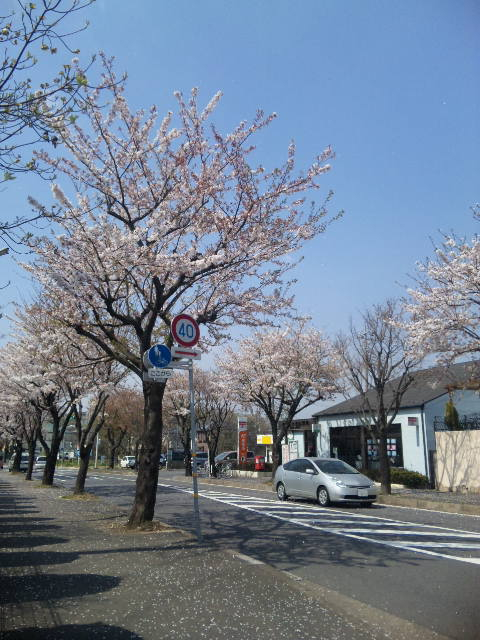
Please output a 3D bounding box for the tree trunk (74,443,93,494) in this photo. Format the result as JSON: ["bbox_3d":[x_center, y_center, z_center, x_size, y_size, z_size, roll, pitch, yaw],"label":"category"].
[{"bbox_3d":[-6.392,6.005,21.787,0.580,2.000,0.520,7,-16,-24],"label":"tree trunk"}]

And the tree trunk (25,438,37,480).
[{"bbox_3d":[-11.977,7.914,30.701,0.400,2.426,0.400,6,-15,-24],"label":"tree trunk"}]

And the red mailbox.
[{"bbox_3d":[1.264,9.515,34.728,0.520,1.340,0.480,6,-15,-24],"label":"red mailbox"}]

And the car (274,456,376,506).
[{"bbox_3d":[2.817,5.491,18.312,1.725,1.490,4.445,7,-16,-24],"label":"car"}]

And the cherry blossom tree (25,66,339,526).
[{"bbox_3d":[-1.398,-0.925,12.831,7.400,11.000,7.000,7,-16,-24],"label":"cherry blossom tree"}]

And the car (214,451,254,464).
[{"bbox_3d":[-0.568,11.531,43.502,1.730,1.700,4.500,-12,-19,40],"label":"car"}]

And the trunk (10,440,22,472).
[{"bbox_3d":[-19.990,12.265,47.944,0.850,2.800,0.800,7,-16,-24],"label":"trunk"}]

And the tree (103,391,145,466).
[{"bbox_3d":[-12.638,11.732,58.231,5.300,8.577,5.300,0,-14,0],"label":"tree"}]

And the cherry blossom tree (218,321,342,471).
[{"bbox_3d":[2.289,4.438,29.524,6.600,8.800,6.500,0,-14,0],"label":"cherry blossom tree"}]

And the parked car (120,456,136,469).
[{"bbox_3d":[-13.803,17.725,66.678,1.600,1.560,3.800,8,-16,-28],"label":"parked car"}]

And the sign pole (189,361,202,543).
[{"bbox_3d":[-0.783,2.110,9.358,0.080,3.291,0.080,-4,-14,-1],"label":"sign pole"}]

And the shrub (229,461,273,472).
[{"bbox_3d":[0.690,9.987,36.484,1.100,0.680,4.300,6,-15,-24],"label":"shrub"}]

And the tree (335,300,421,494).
[{"bbox_3d":[5.422,2.853,21.067,3.400,7.617,3.300,0,-14,0],"label":"tree"}]

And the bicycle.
[{"bbox_3d":[-1.002,9.753,34.663,0.550,1.040,1.650,7,-16,-24],"label":"bicycle"}]

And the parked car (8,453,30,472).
[{"bbox_3d":[-21.114,13.593,51.232,1.680,1.760,4.300,7,-16,-27],"label":"parked car"}]

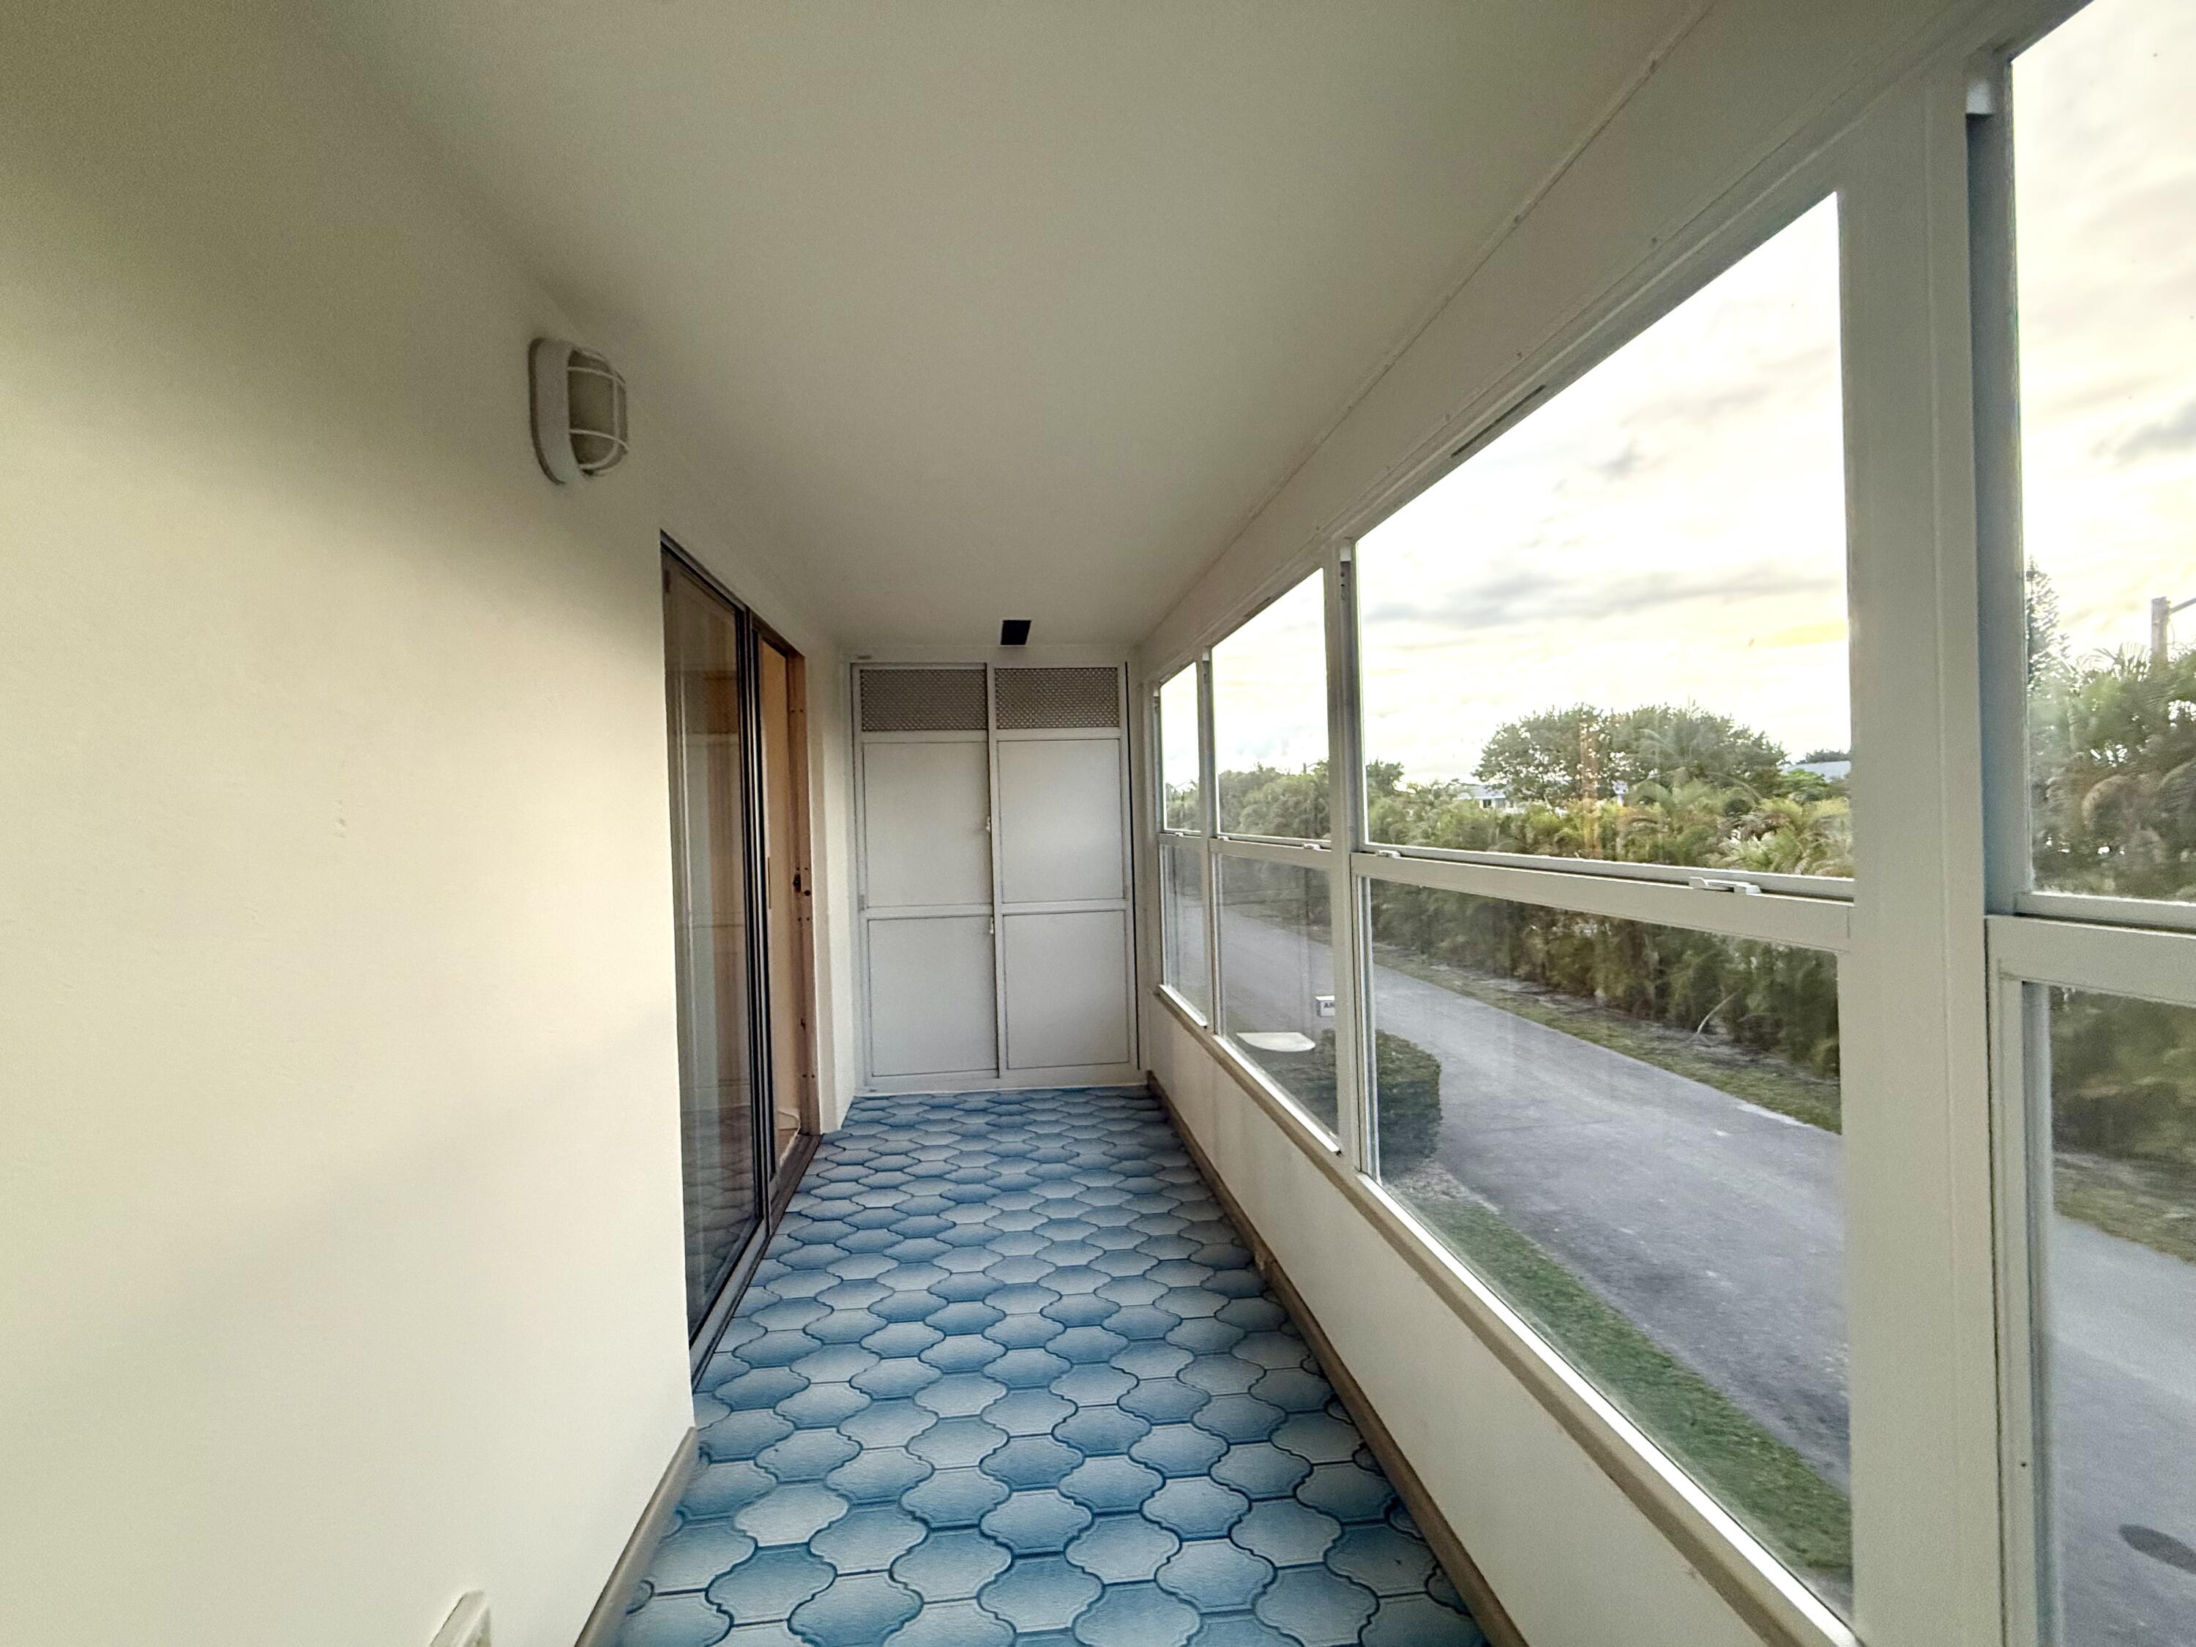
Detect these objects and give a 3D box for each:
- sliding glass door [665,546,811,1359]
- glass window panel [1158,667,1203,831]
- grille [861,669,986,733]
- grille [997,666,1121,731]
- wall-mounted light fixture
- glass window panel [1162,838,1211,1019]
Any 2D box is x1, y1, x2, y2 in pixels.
[{"bbox_3d":[-1.187,0.340,3.045,0.100,2.100,1.830,-2,1,-7],"label":"sliding glass door"},{"bbox_3d":[0.378,-0.319,4.080,0.030,0.730,0.860,-2,1,-7],"label":"glass window panel"},{"bbox_3d":[-0.896,-0.634,4.580,0.630,0.325,0.030,-2,1,-7],"label":"grille"},{"bbox_3d":[-0.204,-0.656,4.639,0.630,0.325,0.030,-2,1,-7],"label":"grille"},{"bbox_3d":[-0.885,-0.709,1.536,0.110,0.240,0.155,-2,1,-7],"label":"wall-mounted light fixture"},{"bbox_3d":[0.386,0.452,4.055,0.030,0.760,0.930,-2,1,-7],"label":"glass window panel"}]

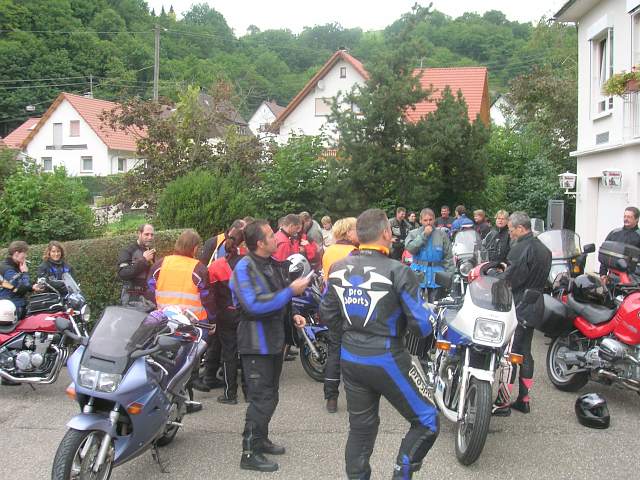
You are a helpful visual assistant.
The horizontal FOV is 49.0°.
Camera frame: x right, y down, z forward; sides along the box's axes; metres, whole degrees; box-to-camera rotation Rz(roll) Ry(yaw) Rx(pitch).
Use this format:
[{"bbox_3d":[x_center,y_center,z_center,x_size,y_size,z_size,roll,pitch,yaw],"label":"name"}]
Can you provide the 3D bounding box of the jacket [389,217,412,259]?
[{"bbox_3d":[1.399,-0.005,12.210,0.500,0.730,0.360,-1,3,-23],"label":"jacket"}]

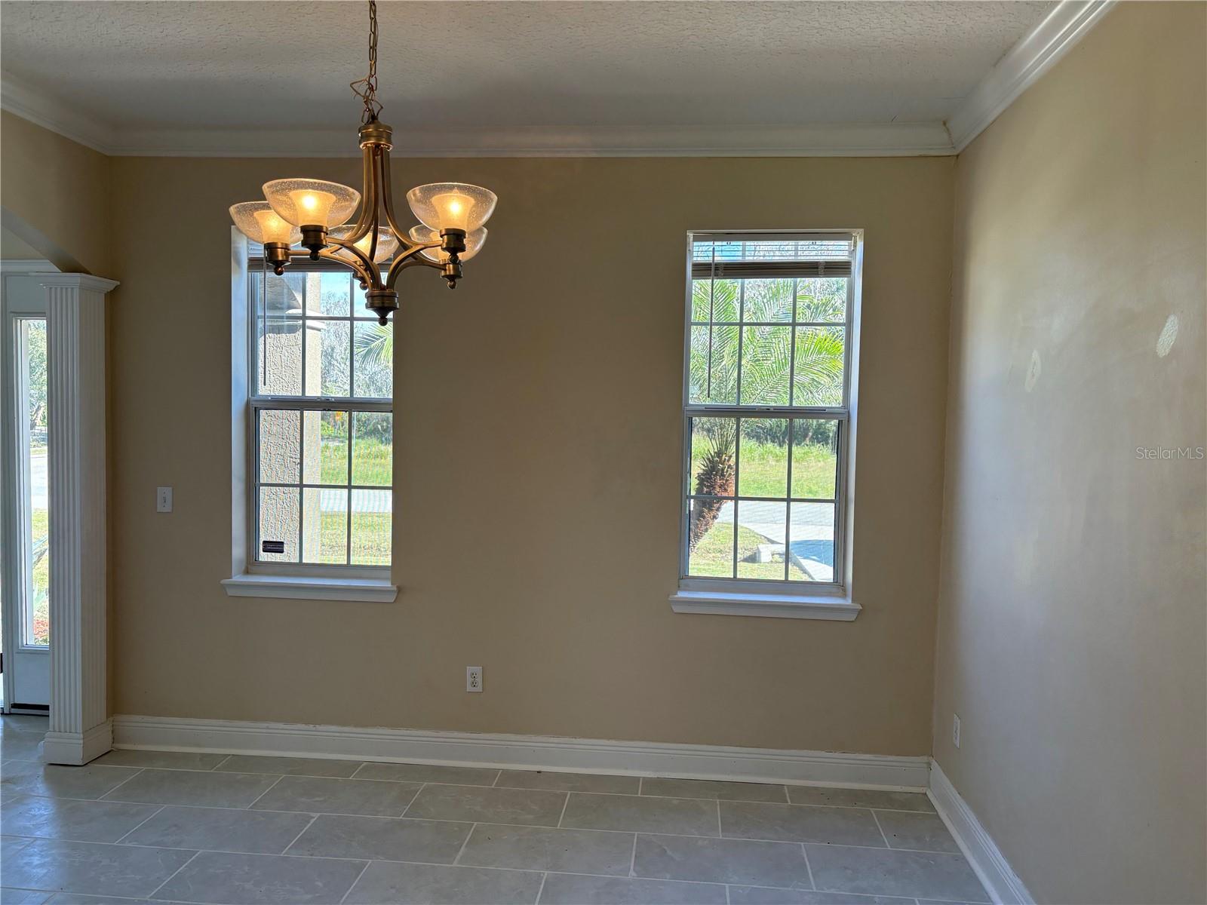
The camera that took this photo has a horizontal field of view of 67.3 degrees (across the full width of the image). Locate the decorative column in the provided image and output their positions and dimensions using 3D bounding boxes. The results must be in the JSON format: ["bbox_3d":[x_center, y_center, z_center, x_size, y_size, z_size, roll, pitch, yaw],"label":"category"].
[{"bbox_3d":[-2.317,0.296,3.992,0.234,2.119,0.254,1,3,5],"label":"decorative column"}]

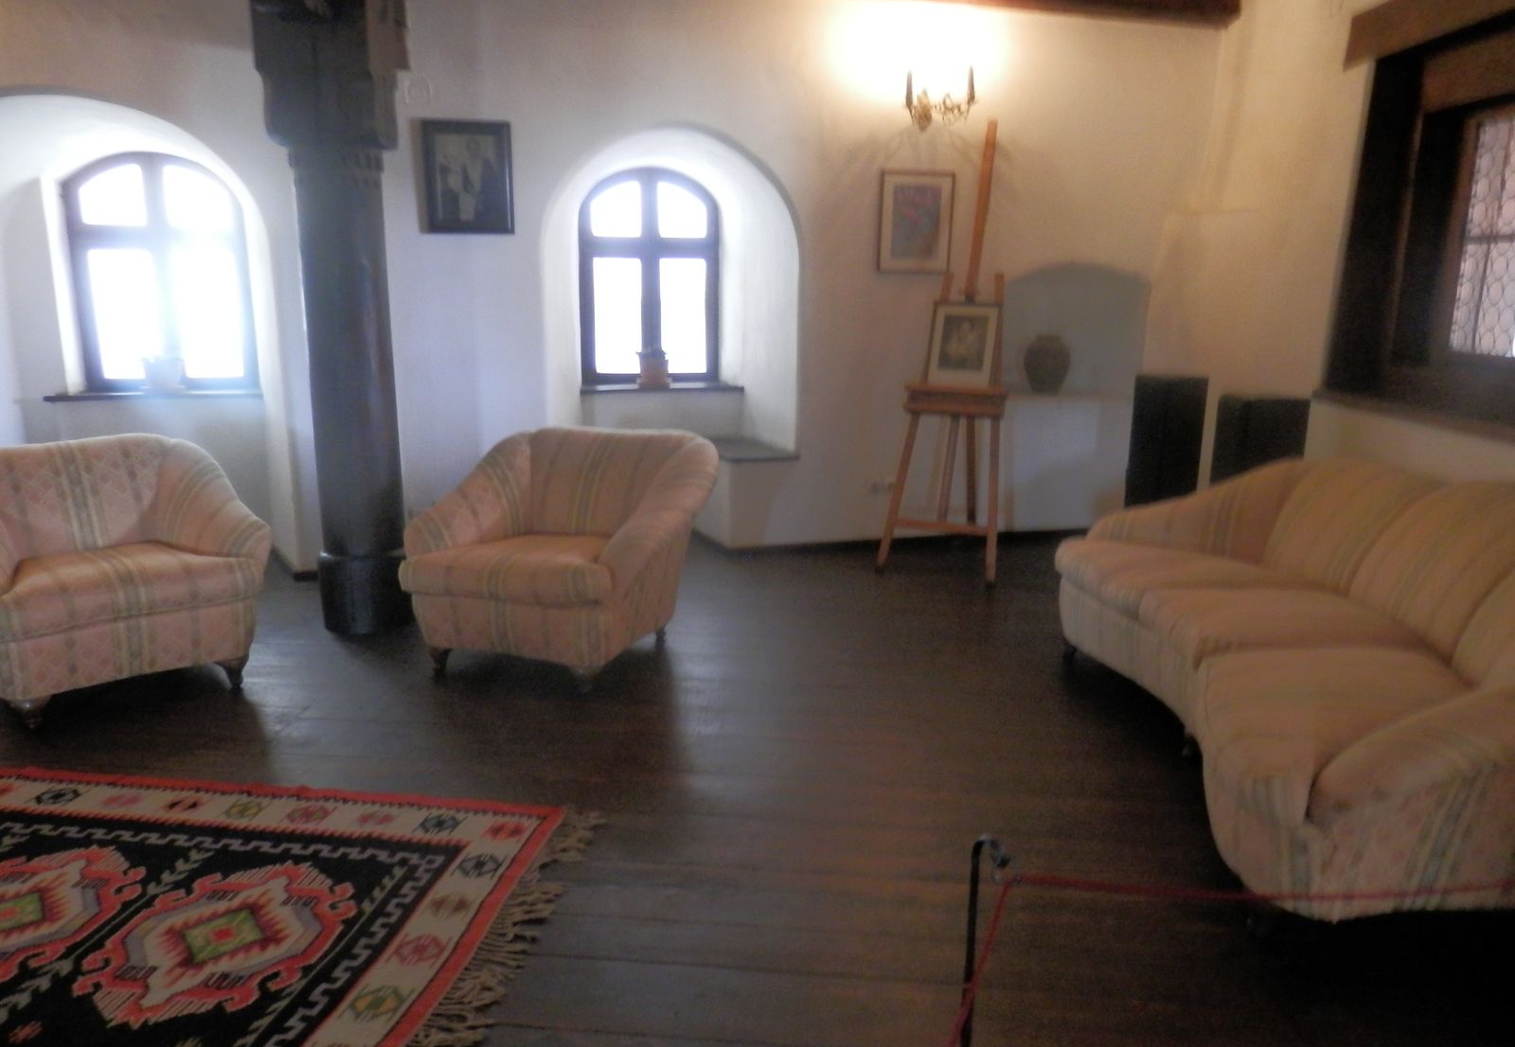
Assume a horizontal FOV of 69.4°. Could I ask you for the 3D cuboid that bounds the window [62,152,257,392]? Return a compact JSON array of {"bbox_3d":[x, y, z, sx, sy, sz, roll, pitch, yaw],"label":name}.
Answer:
[{"bbox_3d":[-3.244,-1.364,5.967,0.889,1.248,0.097,-2,13,-11],"label":"window"}]

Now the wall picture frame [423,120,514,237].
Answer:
[{"bbox_3d":[-1.283,-1.539,4.878,0.380,0.487,0.039,-1,13,-6],"label":"wall picture frame"}]

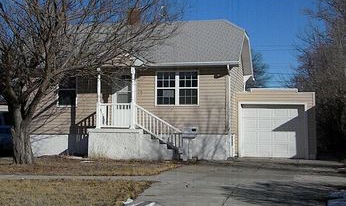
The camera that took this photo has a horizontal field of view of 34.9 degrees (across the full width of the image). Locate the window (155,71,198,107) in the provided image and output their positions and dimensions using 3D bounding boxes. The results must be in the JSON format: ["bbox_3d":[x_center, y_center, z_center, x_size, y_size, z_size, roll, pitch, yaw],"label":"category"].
[{"bbox_3d":[0.175,-0.523,20.587,1.654,1.335,0.120,0,-2,11],"label":"window"}]

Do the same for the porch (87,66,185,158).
[{"bbox_3d":[-1.213,0.384,20.088,3.467,3.226,1.400,0,-2,11],"label":"porch"}]

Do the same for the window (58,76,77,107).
[{"bbox_3d":[-4.096,-0.426,21.453,0.818,1.169,0.120,0,-2,11],"label":"window"}]

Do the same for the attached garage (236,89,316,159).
[{"bbox_3d":[4.647,0.963,24.744,3.085,2.746,6.300,0,-2,11],"label":"attached garage"}]

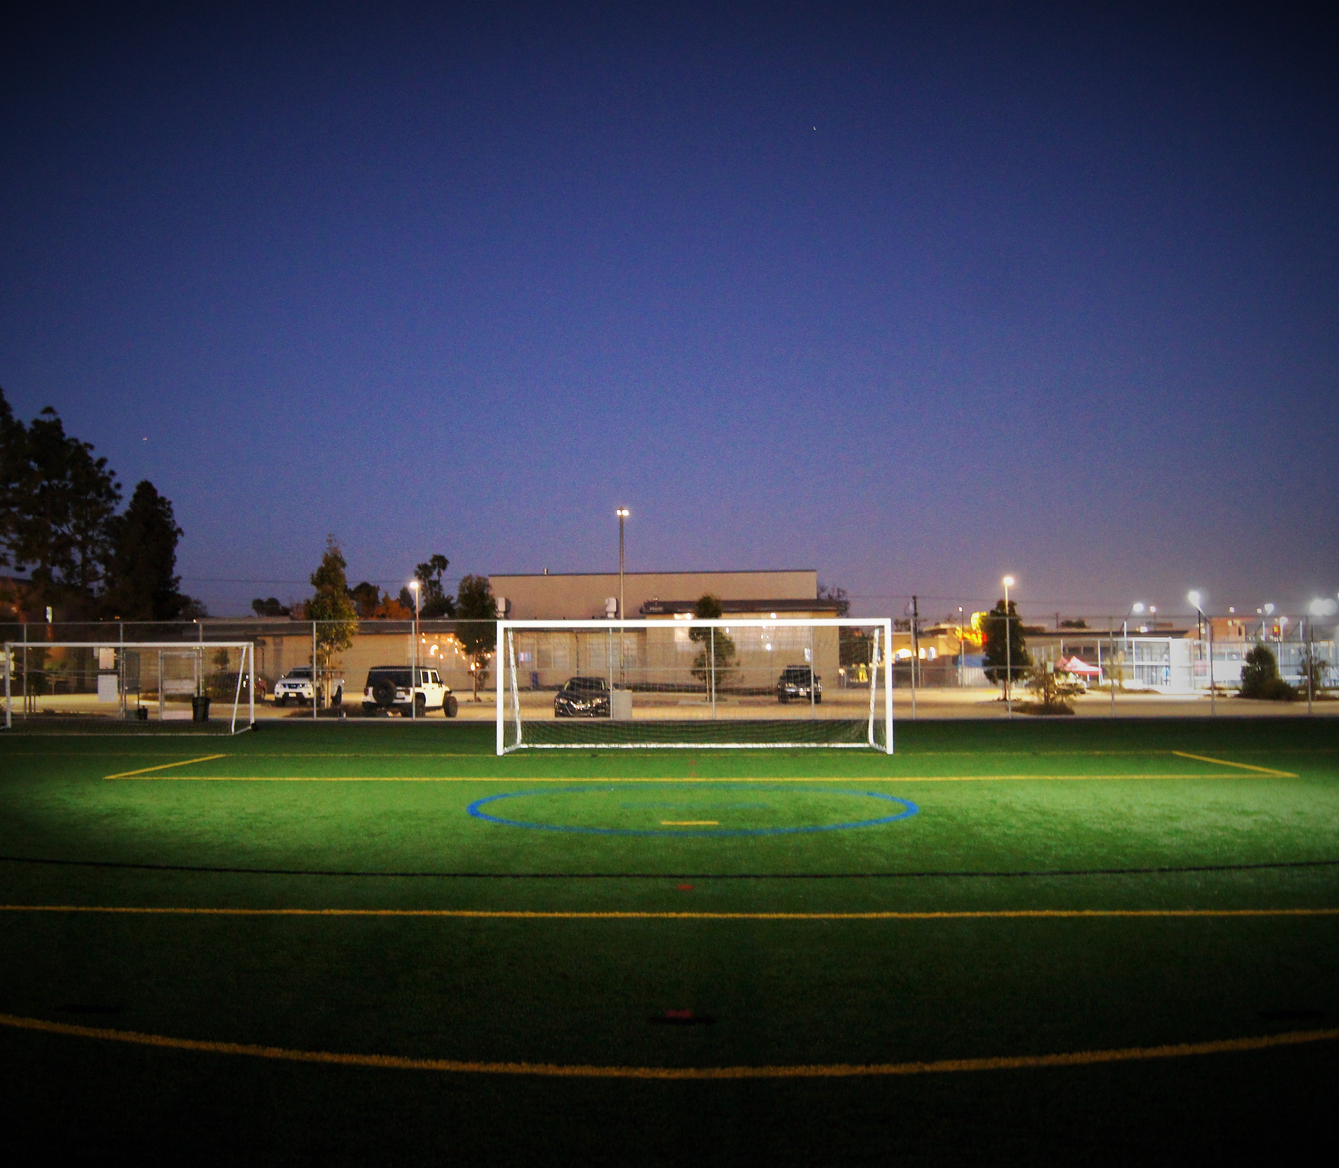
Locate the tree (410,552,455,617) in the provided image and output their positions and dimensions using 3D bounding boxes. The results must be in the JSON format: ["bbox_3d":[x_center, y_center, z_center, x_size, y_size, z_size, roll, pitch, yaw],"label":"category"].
[{"bbox_3d":[-27.061,3.805,150.459,5.000,14.562,5.000,0,-4,2],"label":"tree"}]

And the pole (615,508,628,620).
[{"bbox_3d":[-2.530,1.040,70.321,0.650,10.201,0.350,0,-4,2],"label":"pole"}]

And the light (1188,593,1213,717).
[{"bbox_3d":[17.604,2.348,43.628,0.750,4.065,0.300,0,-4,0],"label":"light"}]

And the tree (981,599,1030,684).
[{"bbox_3d":[16.355,3.204,64.156,2.500,4.944,2.500,0,-4,2],"label":"tree"}]

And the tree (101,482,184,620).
[{"bbox_3d":[-34.563,0.145,86.438,5.500,13.904,5.500,0,-4,2],"label":"tree"}]

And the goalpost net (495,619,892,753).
[{"bbox_3d":[0.507,2.060,26.425,7.550,2.550,2.250,0,-3,1],"label":"goalpost net"}]

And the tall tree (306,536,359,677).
[{"bbox_3d":[-14.291,1.598,55.720,2.250,7.291,2.250,0,-3,0],"label":"tall tree"}]

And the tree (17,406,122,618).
[{"bbox_3d":[-39.042,-2.340,85.590,6.800,18.718,6.800,0,-4,2],"label":"tree"}]

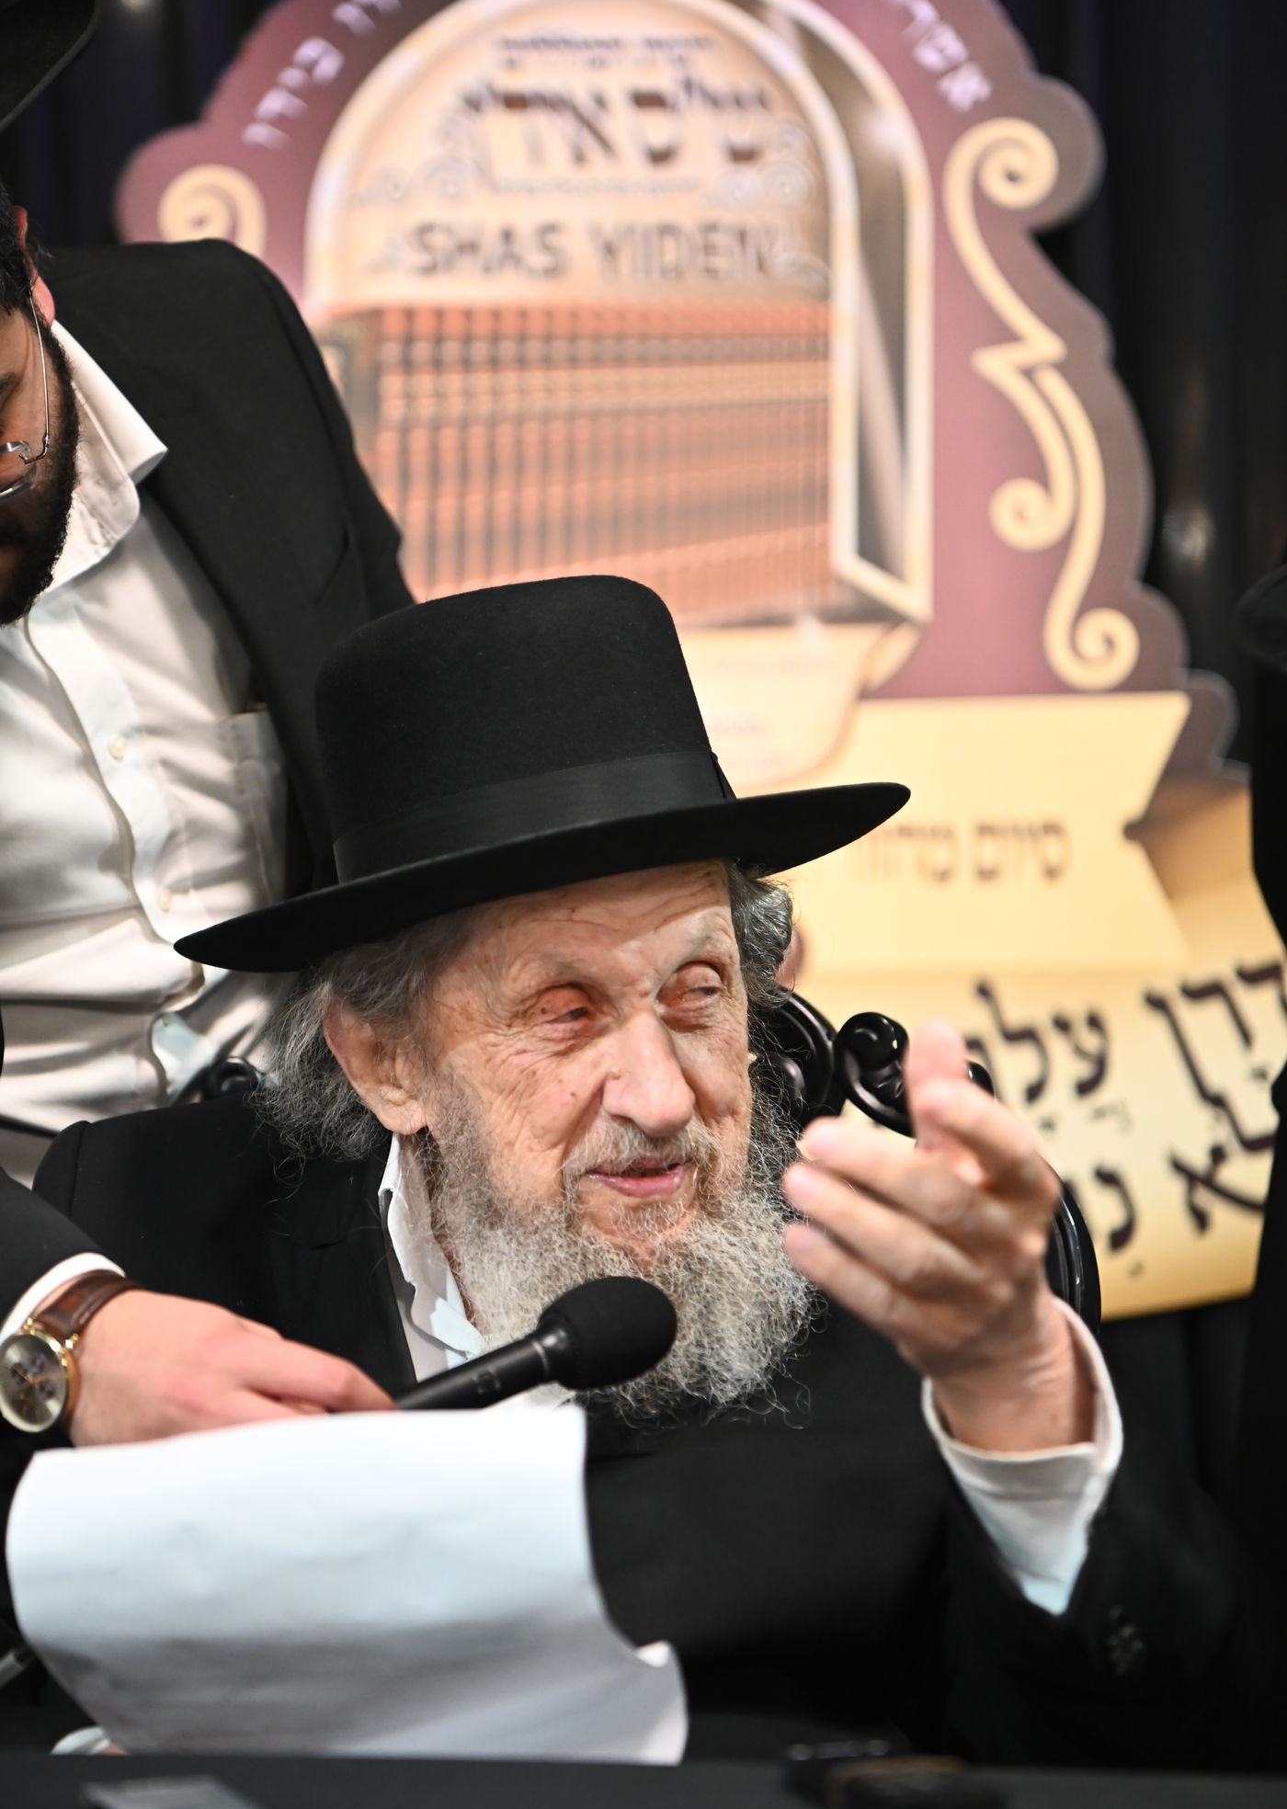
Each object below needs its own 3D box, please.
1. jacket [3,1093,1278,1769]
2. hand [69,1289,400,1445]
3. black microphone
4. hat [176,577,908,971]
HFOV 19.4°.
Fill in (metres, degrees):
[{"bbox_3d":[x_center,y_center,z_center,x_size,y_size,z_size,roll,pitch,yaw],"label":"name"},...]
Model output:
[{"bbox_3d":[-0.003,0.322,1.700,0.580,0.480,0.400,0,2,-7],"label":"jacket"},{"bbox_3d":[-0.161,0.190,1.480,0.145,0.080,0.090,13,12,-8],"label":"hand"},{"bbox_3d":[-0.077,0.201,1.505,0.225,0.046,0.046,-26,12,-25],"label":"black microphone"},{"bbox_3d":[-0.056,-0.067,1.700,0.325,0.140,0.355,-12,-4,-1],"label":"hat"}]

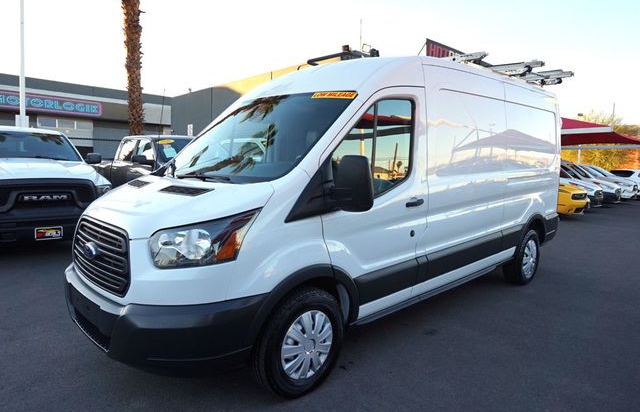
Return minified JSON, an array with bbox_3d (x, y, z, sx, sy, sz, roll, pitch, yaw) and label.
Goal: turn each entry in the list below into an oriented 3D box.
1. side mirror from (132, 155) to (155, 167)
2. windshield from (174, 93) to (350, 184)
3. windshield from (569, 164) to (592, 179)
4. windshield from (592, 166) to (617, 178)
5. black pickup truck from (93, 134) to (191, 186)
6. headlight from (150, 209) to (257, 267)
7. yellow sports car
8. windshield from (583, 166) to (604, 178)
[{"bbox_3d":[-3.560,-0.907,8.600,0.170,0.220,0.340,8,10,43],"label":"side mirror"},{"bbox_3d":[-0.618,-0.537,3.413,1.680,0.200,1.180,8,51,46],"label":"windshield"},{"bbox_3d":[10.691,-1.416,17.500,1.400,0.200,0.900,-5,47,-39],"label":"windshield"},{"bbox_3d":[14.011,-1.699,21.000,1.400,0.200,0.900,-5,47,-39],"label":"windshield"},{"bbox_3d":[-3.380,-0.640,10.100,5.820,1.930,2.030,8,10,43],"label":"black pickup truck"},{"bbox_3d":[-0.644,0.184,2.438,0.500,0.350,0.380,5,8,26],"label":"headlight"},{"bbox_3d":[6.910,-0.615,15.330,1.920,1.440,4.900,-5,9,-42],"label":"yellow sports car"},{"bbox_3d":[12.444,-1.570,19.400,1.400,0.200,0.900,-5,47,-39],"label":"windshield"}]

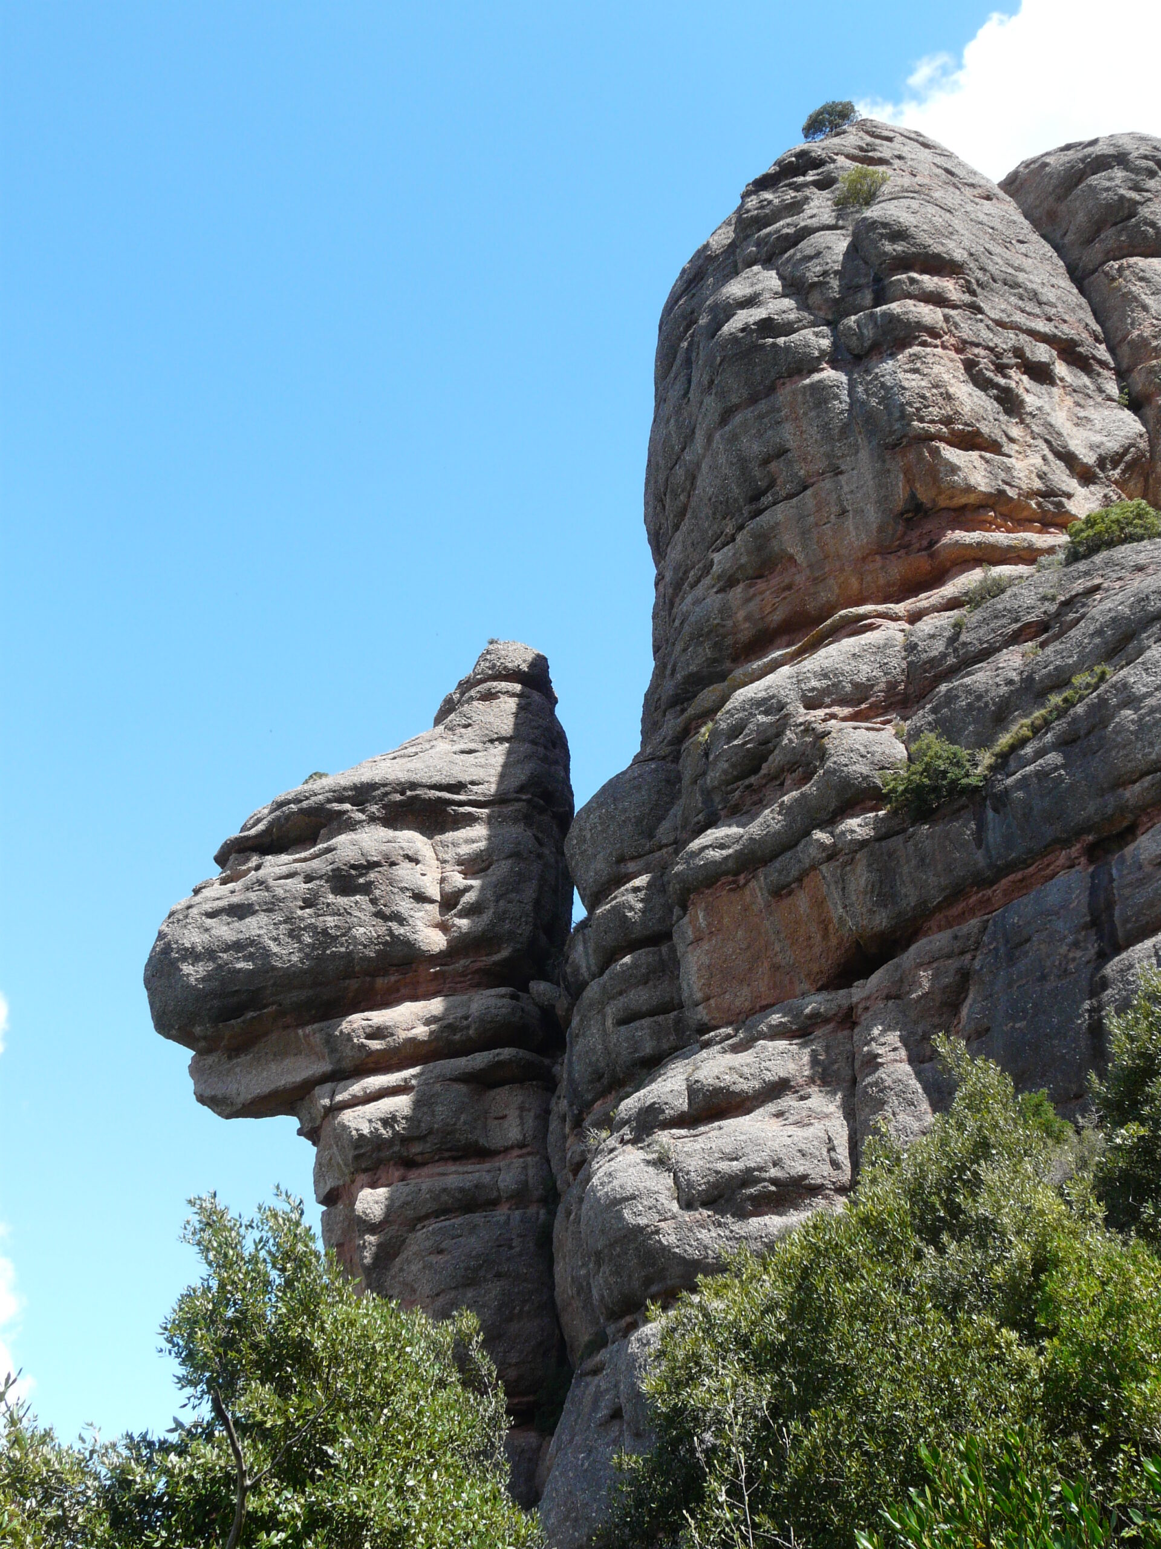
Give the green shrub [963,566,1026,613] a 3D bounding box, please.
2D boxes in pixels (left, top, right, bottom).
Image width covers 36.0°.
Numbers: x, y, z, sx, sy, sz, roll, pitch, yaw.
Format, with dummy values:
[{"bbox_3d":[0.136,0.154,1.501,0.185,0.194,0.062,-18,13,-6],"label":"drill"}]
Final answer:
[{"bbox_3d":[12.490,-5.570,54.000,1.850,1.350,1.500,0,-28,0],"label":"green shrub"}]

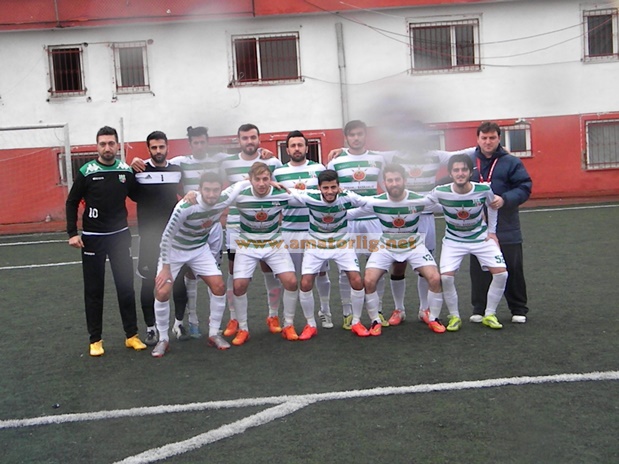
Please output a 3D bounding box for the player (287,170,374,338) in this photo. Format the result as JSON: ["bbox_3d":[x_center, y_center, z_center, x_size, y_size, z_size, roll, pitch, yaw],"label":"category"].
[{"bbox_3d":[0.185,0.163,8.274,0.729,1.359,0.650,-3,4,-1],"label":"player"}]

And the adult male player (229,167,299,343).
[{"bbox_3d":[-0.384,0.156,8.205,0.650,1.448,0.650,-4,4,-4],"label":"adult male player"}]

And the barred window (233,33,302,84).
[{"bbox_3d":[-1.060,-4.298,24.400,1.660,1.250,0.200,-3,4,-3],"label":"barred window"}]

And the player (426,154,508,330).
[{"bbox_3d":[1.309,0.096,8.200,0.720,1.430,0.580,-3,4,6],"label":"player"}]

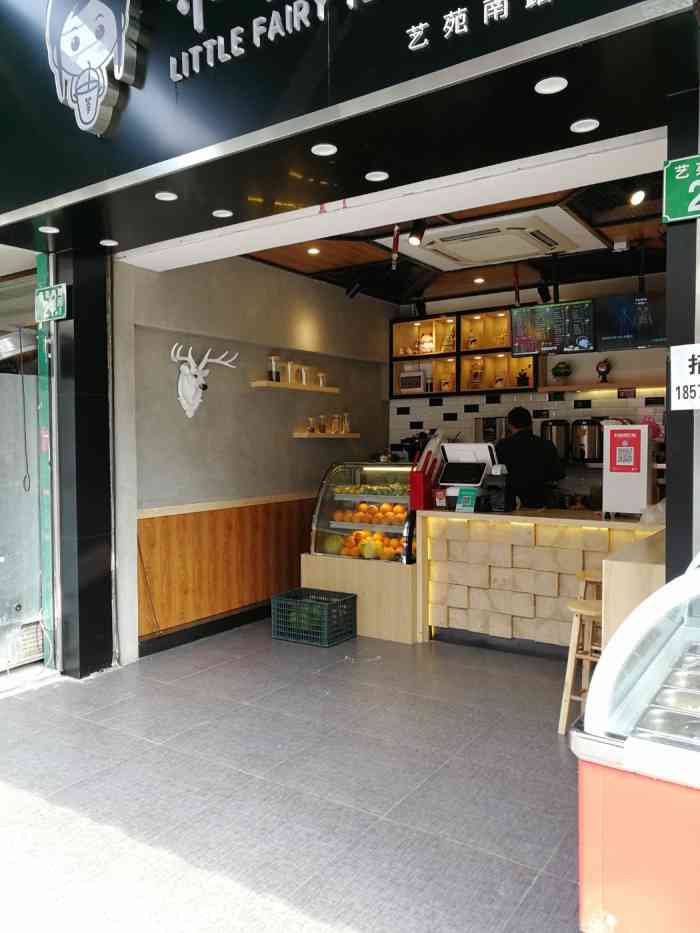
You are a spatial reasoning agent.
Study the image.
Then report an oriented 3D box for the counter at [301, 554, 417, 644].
[{"bbox_3d":[0.230,0.926,5.511,0.949,0.543,0.710,1,2,34],"label":"counter"}]

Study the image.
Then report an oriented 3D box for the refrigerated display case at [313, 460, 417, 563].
[{"bbox_3d":[0.240,0.317,5.505,0.830,0.680,0.650,1,2,34],"label":"refrigerated display case"}]

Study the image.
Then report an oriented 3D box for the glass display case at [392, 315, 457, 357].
[{"bbox_3d":[0.757,-1.194,6.848,0.705,0.366,0.270,1,2,34],"label":"glass display case"}]

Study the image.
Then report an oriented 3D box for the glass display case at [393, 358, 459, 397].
[{"bbox_3d":[0.760,-0.830,6.860,0.705,0.363,0.270,1,2,34],"label":"glass display case"}]

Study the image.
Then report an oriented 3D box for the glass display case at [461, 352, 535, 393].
[{"bbox_3d":[1.355,-0.821,6.458,0.730,0.363,0.270,1,2,34],"label":"glass display case"}]

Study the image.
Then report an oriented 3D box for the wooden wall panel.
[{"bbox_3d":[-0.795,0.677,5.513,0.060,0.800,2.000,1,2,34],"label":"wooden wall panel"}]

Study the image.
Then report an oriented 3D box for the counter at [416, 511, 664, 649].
[{"bbox_3d":[1.356,0.759,4.817,1.680,0.902,0.670,1,2,34],"label":"counter"}]

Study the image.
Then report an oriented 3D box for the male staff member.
[{"bbox_3d":[1.352,0.361,5.542,0.520,1.640,0.380,0,2,26],"label":"male staff member"}]

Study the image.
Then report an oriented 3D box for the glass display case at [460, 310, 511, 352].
[{"bbox_3d":[1.340,-1.186,6.455,0.700,0.366,0.270,1,2,34],"label":"glass display case"}]

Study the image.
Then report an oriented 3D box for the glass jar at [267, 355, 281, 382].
[{"bbox_3d":[-0.595,-0.767,5.667,0.106,0.218,0.106,0,2,0],"label":"glass jar"}]

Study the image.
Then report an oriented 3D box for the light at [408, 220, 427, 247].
[{"bbox_3d":[0.414,-1.441,4.500,0.100,0.160,0.130,1,2,28],"label":"light"}]

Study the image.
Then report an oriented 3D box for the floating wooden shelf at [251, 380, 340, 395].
[{"bbox_3d":[-0.415,-0.638,5.914,0.160,0.045,0.980,1,2,34],"label":"floating wooden shelf"}]

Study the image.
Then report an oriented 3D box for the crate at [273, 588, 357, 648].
[{"bbox_3d":[-0.252,1.062,5.127,0.480,0.295,0.340,1,2,33],"label":"crate"}]

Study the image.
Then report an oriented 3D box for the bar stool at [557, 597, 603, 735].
[{"bbox_3d":[1.200,0.953,3.460,0.340,0.599,0.340,1,2,34],"label":"bar stool"}]

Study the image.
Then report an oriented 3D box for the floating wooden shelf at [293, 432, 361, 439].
[{"bbox_3d":[-0.184,-0.267,6.301,0.145,0.047,0.783,1,2,34],"label":"floating wooden shelf"}]

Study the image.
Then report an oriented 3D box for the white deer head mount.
[{"bbox_3d":[-1.020,-0.573,4.969,0.230,0.475,0.630,1,2,34],"label":"white deer head mount"}]

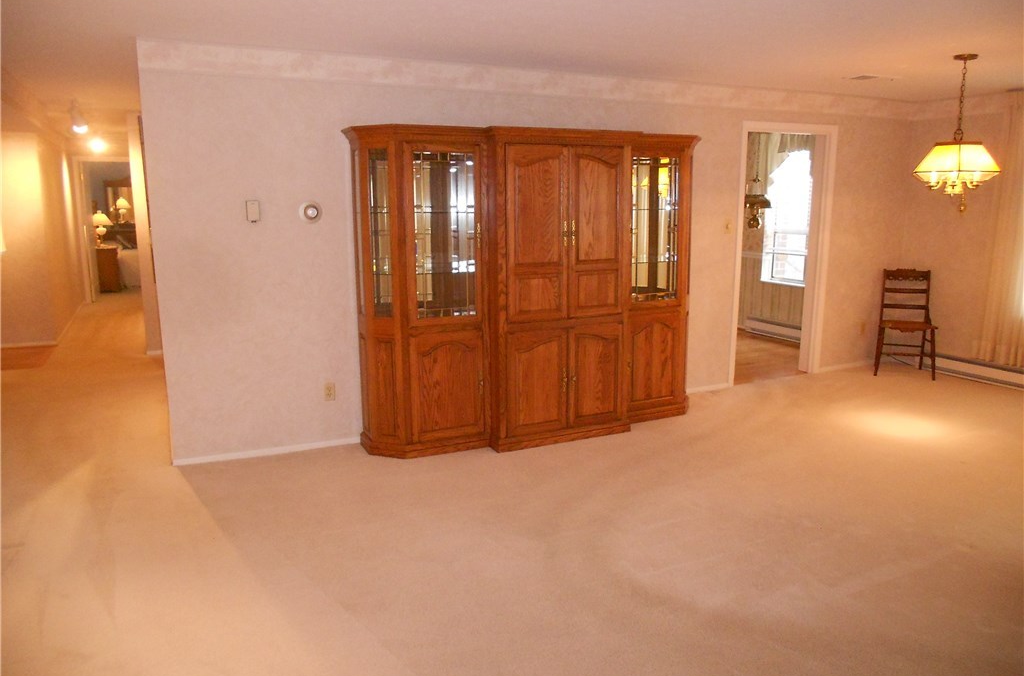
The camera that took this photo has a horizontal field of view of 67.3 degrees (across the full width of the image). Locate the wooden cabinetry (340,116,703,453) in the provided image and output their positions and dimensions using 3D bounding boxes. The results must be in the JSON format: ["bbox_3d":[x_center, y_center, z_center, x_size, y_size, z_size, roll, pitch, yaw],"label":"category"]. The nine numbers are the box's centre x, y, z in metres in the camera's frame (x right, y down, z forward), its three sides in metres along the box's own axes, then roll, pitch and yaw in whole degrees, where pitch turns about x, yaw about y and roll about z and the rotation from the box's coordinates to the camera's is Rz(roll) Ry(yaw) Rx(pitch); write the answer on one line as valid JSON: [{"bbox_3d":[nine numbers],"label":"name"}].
[{"bbox_3d":[0.220,-0.333,5.141,2.500,1.980,0.660,-5,12,-26],"label":"wooden cabinetry"}]

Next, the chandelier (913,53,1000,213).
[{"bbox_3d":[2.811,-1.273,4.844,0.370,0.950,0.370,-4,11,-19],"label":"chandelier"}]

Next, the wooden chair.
[{"bbox_3d":[3.475,-0.127,6.832,0.460,0.910,0.510,4,11,20],"label":"wooden chair"}]

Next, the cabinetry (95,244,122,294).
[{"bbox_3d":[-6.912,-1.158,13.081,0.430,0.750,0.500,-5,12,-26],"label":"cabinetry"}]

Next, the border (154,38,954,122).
[{"bbox_3d":[0.786,-1.804,5.554,6.300,0.160,0.020,-5,12,-26],"label":"border"}]

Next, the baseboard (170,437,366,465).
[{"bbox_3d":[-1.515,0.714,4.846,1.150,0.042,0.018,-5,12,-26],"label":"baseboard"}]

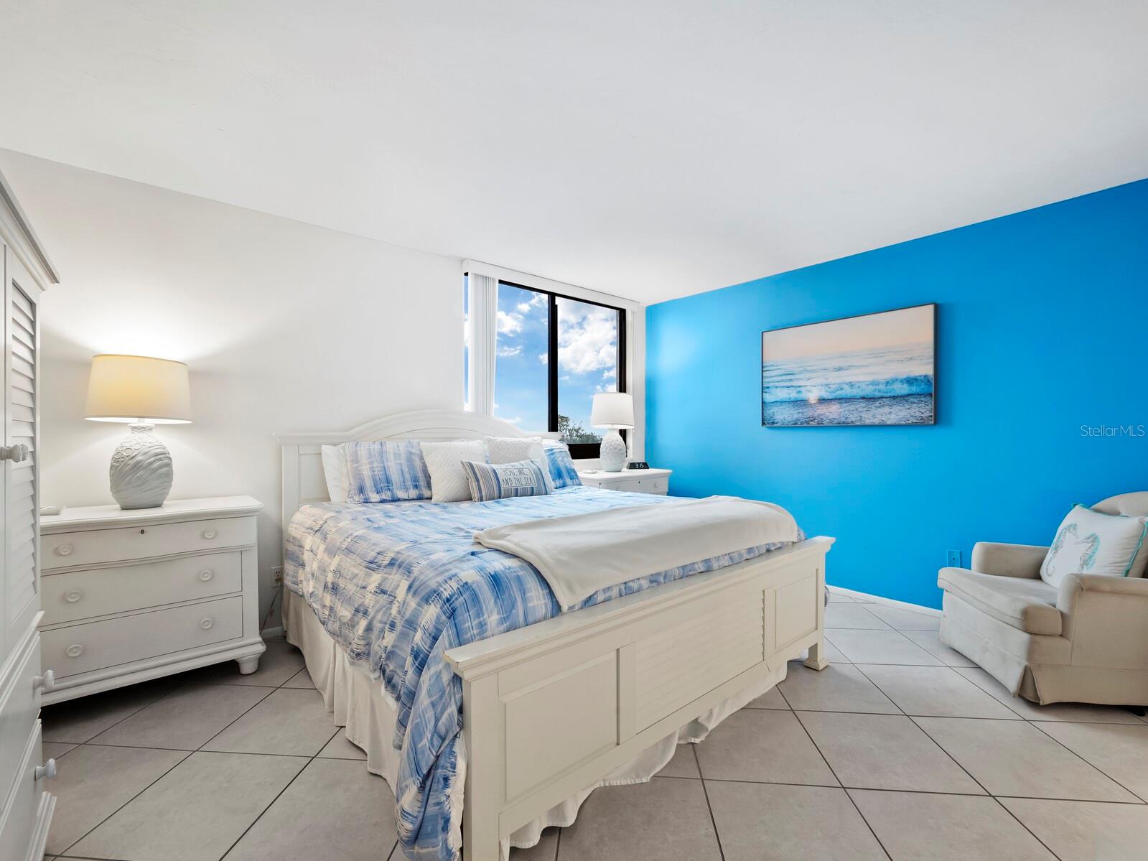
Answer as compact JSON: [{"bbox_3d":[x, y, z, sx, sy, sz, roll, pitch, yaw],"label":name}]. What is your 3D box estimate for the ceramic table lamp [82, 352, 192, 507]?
[{"bbox_3d":[-2.067,0.015,2.217,0.372,0.709,0.372,0,0,-39],"label":"ceramic table lamp"}]

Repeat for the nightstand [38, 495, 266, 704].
[{"bbox_3d":[-1.985,0.788,2.162,0.863,0.843,0.526,0,0,-39],"label":"nightstand"}]

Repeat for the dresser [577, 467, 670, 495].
[{"bbox_3d":[0.380,0.788,4.077,0.853,0.843,0.516,0,0,-39],"label":"dresser"}]

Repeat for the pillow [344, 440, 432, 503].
[{"bbox_3d":[-1.008,0.248,2.979,0.754,0.417,0.159,0,-22,-39],"label":"pillow"}]

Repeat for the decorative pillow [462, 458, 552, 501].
[{"bbox_3d":[-0.433,0.307,3.049,0.555,0.297,0.139,0,-33,-39],"label":"decorative pillow"}]

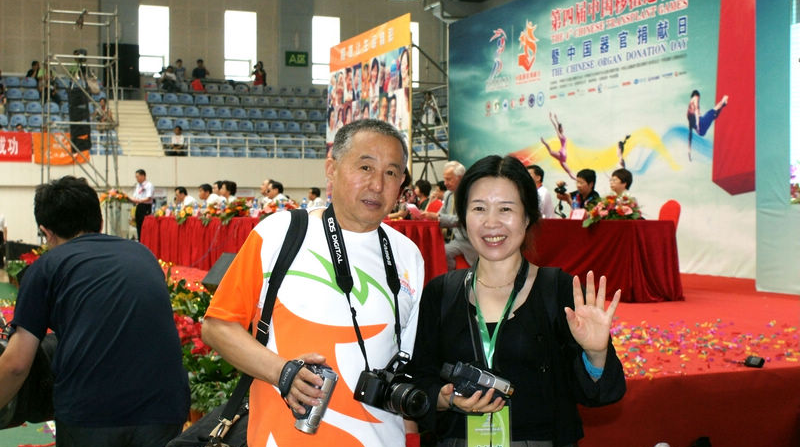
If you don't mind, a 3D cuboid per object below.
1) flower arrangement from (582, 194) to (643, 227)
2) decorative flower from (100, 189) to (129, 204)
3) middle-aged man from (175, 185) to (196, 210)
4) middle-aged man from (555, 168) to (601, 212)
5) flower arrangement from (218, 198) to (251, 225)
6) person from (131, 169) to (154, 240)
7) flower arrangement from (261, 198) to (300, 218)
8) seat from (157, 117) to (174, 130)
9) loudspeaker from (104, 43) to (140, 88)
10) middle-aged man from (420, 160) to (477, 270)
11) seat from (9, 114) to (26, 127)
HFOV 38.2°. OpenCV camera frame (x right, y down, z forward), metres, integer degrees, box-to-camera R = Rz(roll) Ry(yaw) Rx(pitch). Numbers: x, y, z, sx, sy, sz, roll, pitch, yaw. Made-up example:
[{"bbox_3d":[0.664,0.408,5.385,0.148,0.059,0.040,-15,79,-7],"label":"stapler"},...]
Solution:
[{"bbox_3d":[2.060,-0.128,11.200,0.420,0.330,0.580,0,1,-23],"label":"flower arrangement"},{"bbox_3d":[-5.857,-0.550,23.700,0.500,0.310,0.650,0,1,-23],"label":"decorative flower"},{"bbox_3d":[-3.823,-0.022,20.400,0.680,1.270,0.500,0,1,-23],"label":"middle-aged man"},{"bbox_3d":[1.943,0.071,12.300,0.660,1.280,0.500,0,1,-23],"label":"middle-aged man"},{"bbox_3d":[-2.192,-0.159,15.300,0.370,0.360,0.560,0,1,-23],"label":"flower arrangement"},{"bbox_3d":[-5.350,-0.276,24.000,0.460,1.690,0.500,0,1,-23],"label":"person"},{"bbox_3d":[-1.397,-0.152,13.500,0.360,0.310,0.580,0,1,-23],"label":"flower arrangement"},{"bbox_3d":[-7.003,-2.978,34.500,0.460,0.390,0.430,0,1,-23],"label":"seat"},{"bbox_3d":[-9.000,-5.106,37.400,1.100,1.420,0.750,0,1,-23],"label":"loudspeaker"},{"bbox_3d":[0.523,0.078,10.500,0.800,1.310,0.550,0,1,-23],"label":"middle-aged man"},{"bbox_3d":[-10.879,-2.933,32.900,0.460,0.400,0.430,0,1,-23],"label":"seat"}]

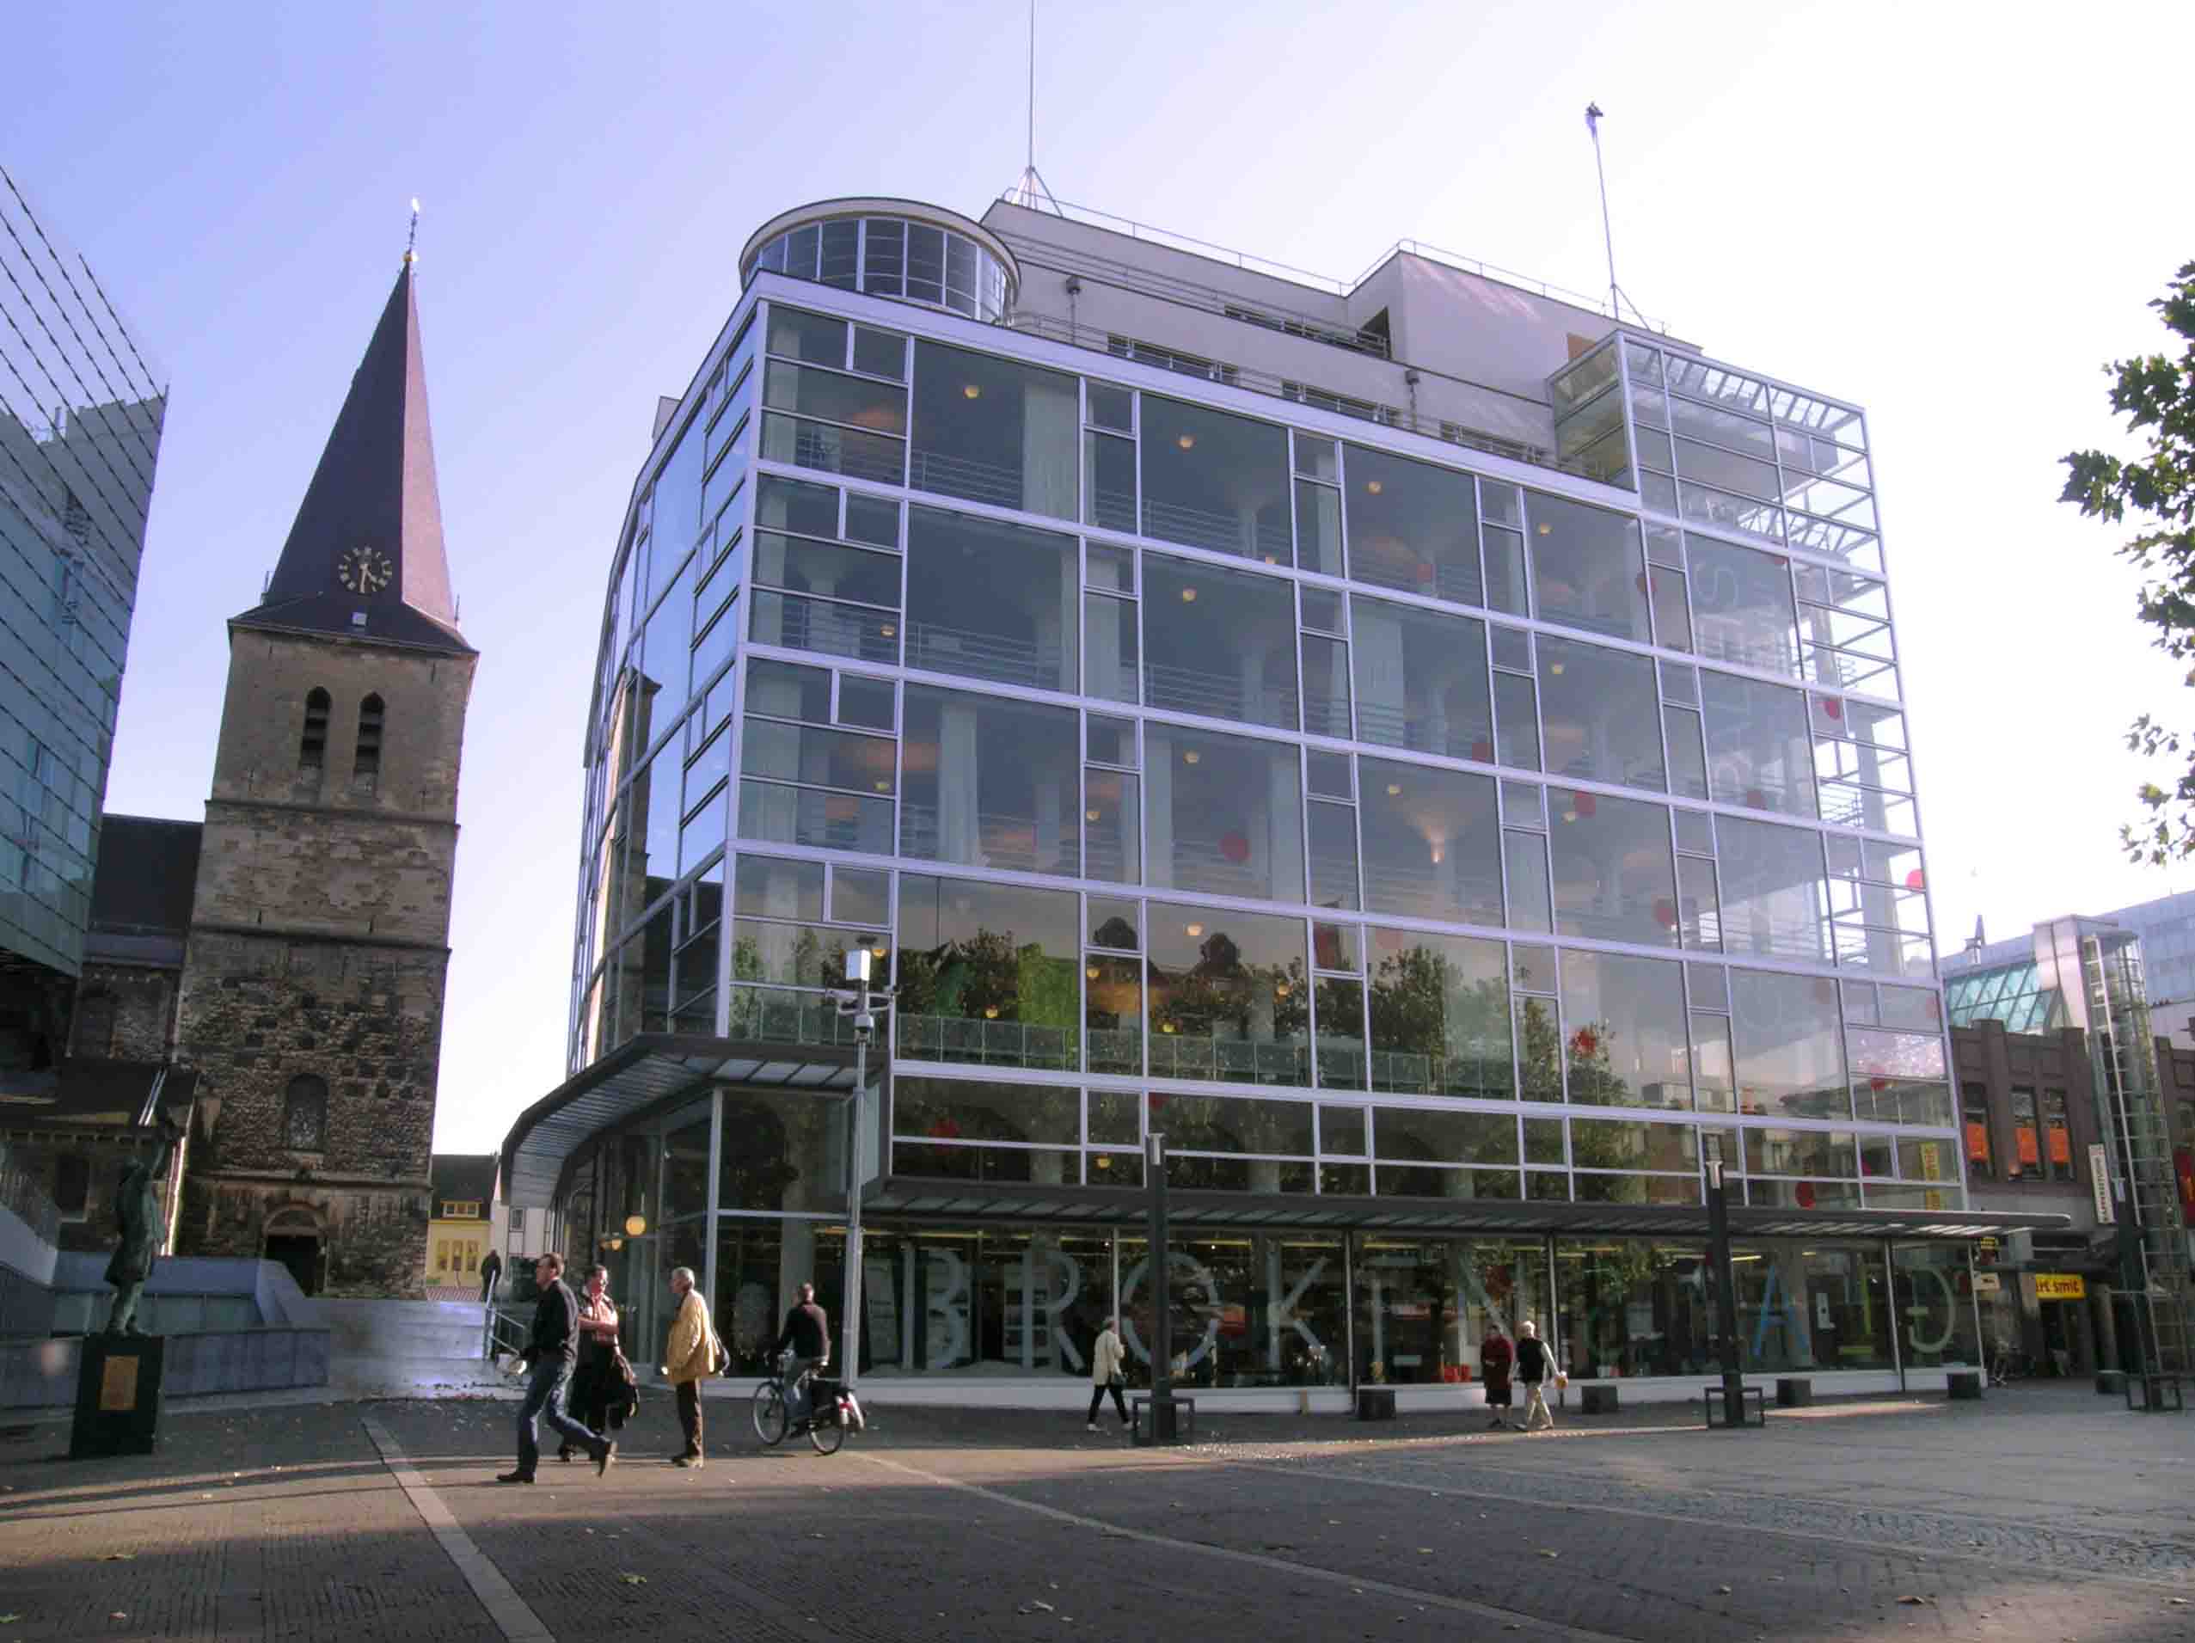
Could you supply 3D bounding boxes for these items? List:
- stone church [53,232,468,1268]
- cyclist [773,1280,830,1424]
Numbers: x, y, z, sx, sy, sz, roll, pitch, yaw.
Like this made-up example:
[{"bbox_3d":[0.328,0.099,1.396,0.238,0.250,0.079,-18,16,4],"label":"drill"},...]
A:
[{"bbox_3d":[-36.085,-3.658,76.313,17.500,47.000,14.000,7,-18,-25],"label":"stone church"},{"bbox_3d":[-3.296,5.976,19.766,0.500,1.600,0.650,14,-21,-42],"label":"cyclist"}]

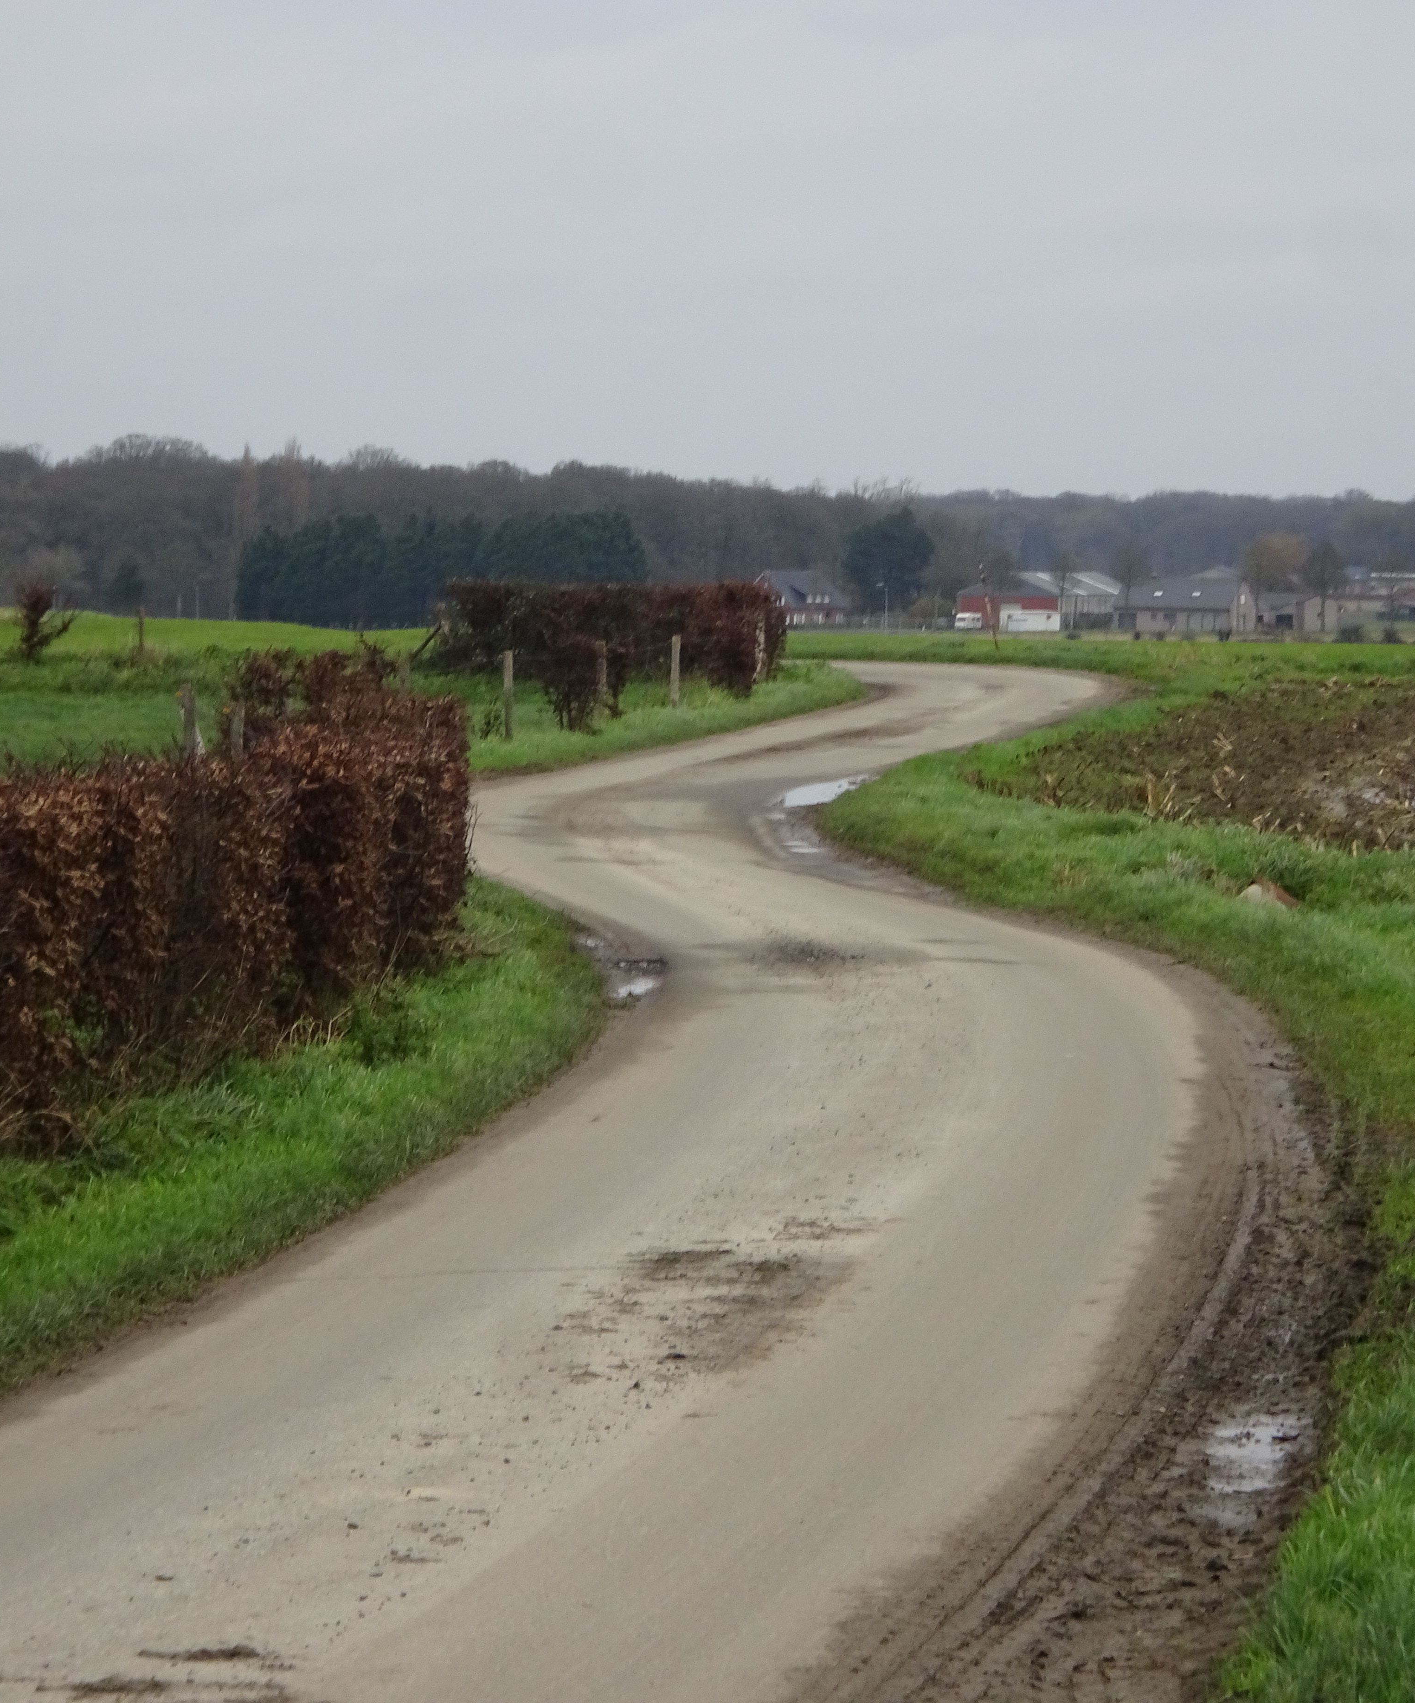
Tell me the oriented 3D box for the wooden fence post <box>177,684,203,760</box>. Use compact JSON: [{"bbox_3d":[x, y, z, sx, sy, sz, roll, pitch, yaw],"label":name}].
[{"bbox_3d":[-4.591,-0.923,63.000,0.120,1.200,0.120,0,2,0],"label":"wooden fence post"}]

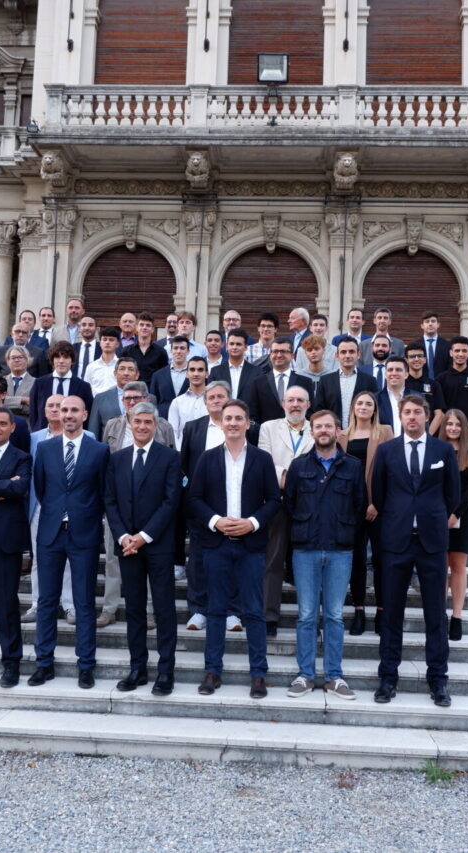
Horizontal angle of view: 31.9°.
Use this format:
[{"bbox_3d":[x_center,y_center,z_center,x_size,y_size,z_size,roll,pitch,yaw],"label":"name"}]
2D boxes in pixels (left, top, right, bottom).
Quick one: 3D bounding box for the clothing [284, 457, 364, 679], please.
[{"bbox_3d":[0.558,0.853,5.037,0.520,1.400,0.320,1,-6,5],"label":"clothing"}]

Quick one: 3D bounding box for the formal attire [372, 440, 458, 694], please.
[{"bbox_3d":[1.135,0.849,5.113,0.560,1.631,0.310,1,-6,11],"label":"formal attire"}]

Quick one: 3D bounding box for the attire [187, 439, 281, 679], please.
[{"bbox_3d":[0.000,0.821,5.072,0.560,1.435,0.330,2,-6,2],"label":"attire"}]

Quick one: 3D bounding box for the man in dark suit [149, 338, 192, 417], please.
[{"bbox_3d":[-0.523,0.015,7.433,0.500,1.750,0.320,2,-6,-3],"label":"man in dark suit"}]

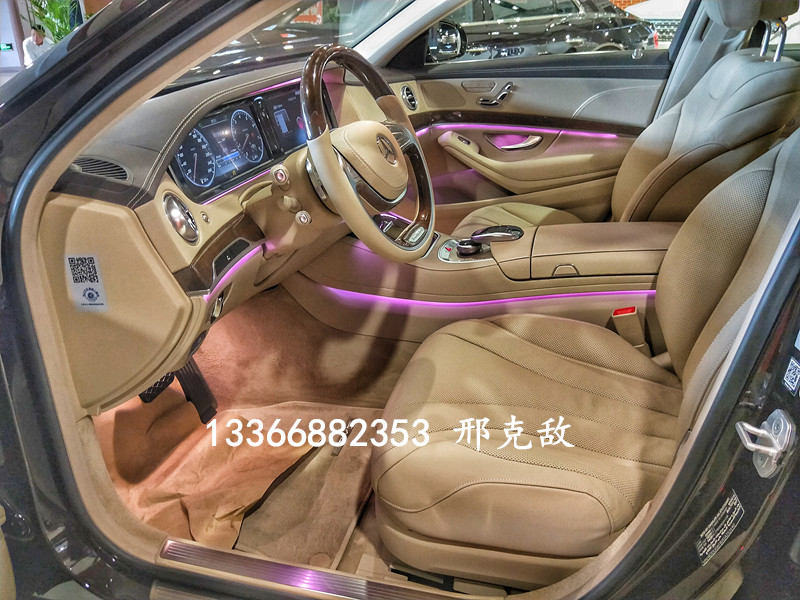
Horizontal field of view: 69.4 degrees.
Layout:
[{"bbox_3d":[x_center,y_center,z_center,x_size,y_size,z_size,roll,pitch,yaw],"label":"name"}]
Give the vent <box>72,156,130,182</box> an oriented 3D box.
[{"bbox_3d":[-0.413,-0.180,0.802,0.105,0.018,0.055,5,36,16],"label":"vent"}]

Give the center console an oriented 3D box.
[{"bbox_3d":[0.226,-0.061,1.443,0.980,0.280,0.280,5,27,16],"label":"center console"}]

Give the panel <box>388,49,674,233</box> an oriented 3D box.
[{"bbox_3d":[0.435,-0.512,1.999,0.880,0.630,0.140,5,27,16],"label":"panel"}]

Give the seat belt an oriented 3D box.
[{"bbox_3d":[0.498,0.075,1.226,0.055,0.120,0.032,-20,18,25],"label":"seat belt"}]

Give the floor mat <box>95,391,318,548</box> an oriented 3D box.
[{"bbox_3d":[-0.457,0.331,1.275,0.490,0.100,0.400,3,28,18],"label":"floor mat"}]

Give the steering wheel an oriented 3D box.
[{"bbox_3d":[-0.053,-0.244,1.009,0.095,0.385,0.385,-17,18,27],"label":"steering wheel"}]

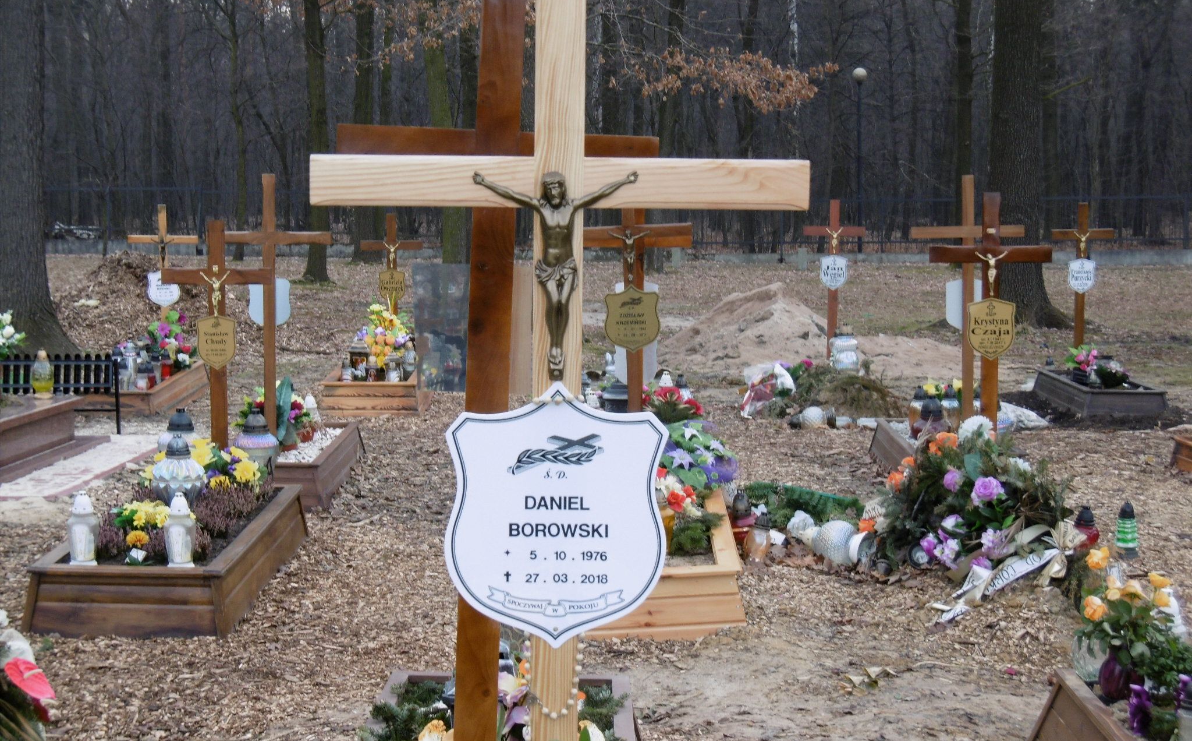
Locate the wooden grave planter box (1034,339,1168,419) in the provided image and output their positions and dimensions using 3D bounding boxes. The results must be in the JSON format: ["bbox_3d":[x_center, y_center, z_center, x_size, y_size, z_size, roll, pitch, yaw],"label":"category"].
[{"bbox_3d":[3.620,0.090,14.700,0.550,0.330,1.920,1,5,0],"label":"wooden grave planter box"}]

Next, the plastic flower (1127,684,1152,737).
[{"bbox_3d":[1.396,0.873,5.220,0.063,0.137,0.062,0,5,0],"label":"plastic flower"}]

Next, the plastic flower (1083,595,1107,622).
[{"bbox_3d":[1.339,0.637,5.450,0.063,0.067,0.063,0,5,0],"label":"plastic flower"}]

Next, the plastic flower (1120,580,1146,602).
[{"bbox_3d":[1.455,0.596,5.500,0.067,0.060,0.065,0,5,0],"label":"plastic flower"}]

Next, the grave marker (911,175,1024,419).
[{"bbox_3d":[1.937,-0.181,10.671,0.600,1.680,0.070,0,5,0],"label":"grave marker"}]

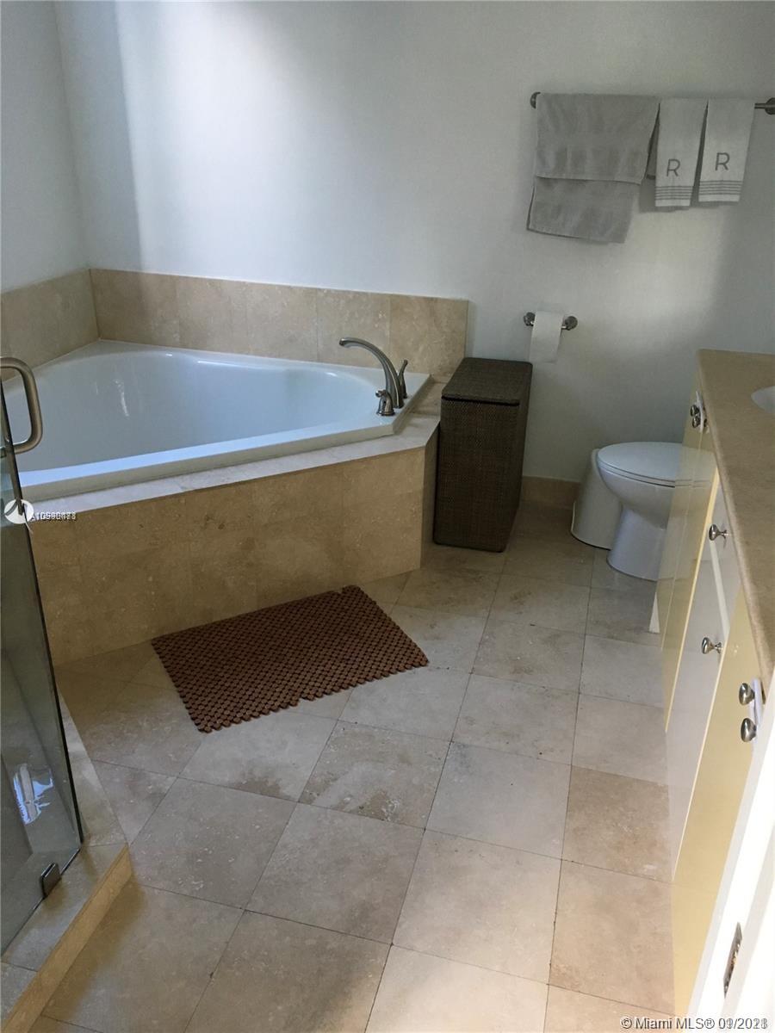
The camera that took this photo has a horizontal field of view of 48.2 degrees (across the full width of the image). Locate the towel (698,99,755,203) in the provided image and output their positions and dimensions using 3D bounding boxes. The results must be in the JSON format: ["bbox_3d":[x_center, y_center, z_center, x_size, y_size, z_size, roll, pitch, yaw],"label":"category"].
[{"bbox_3d":[1.100,-1.192,2.830,0.142,0.306,0.045,8,27,13],"label":"towel"}]

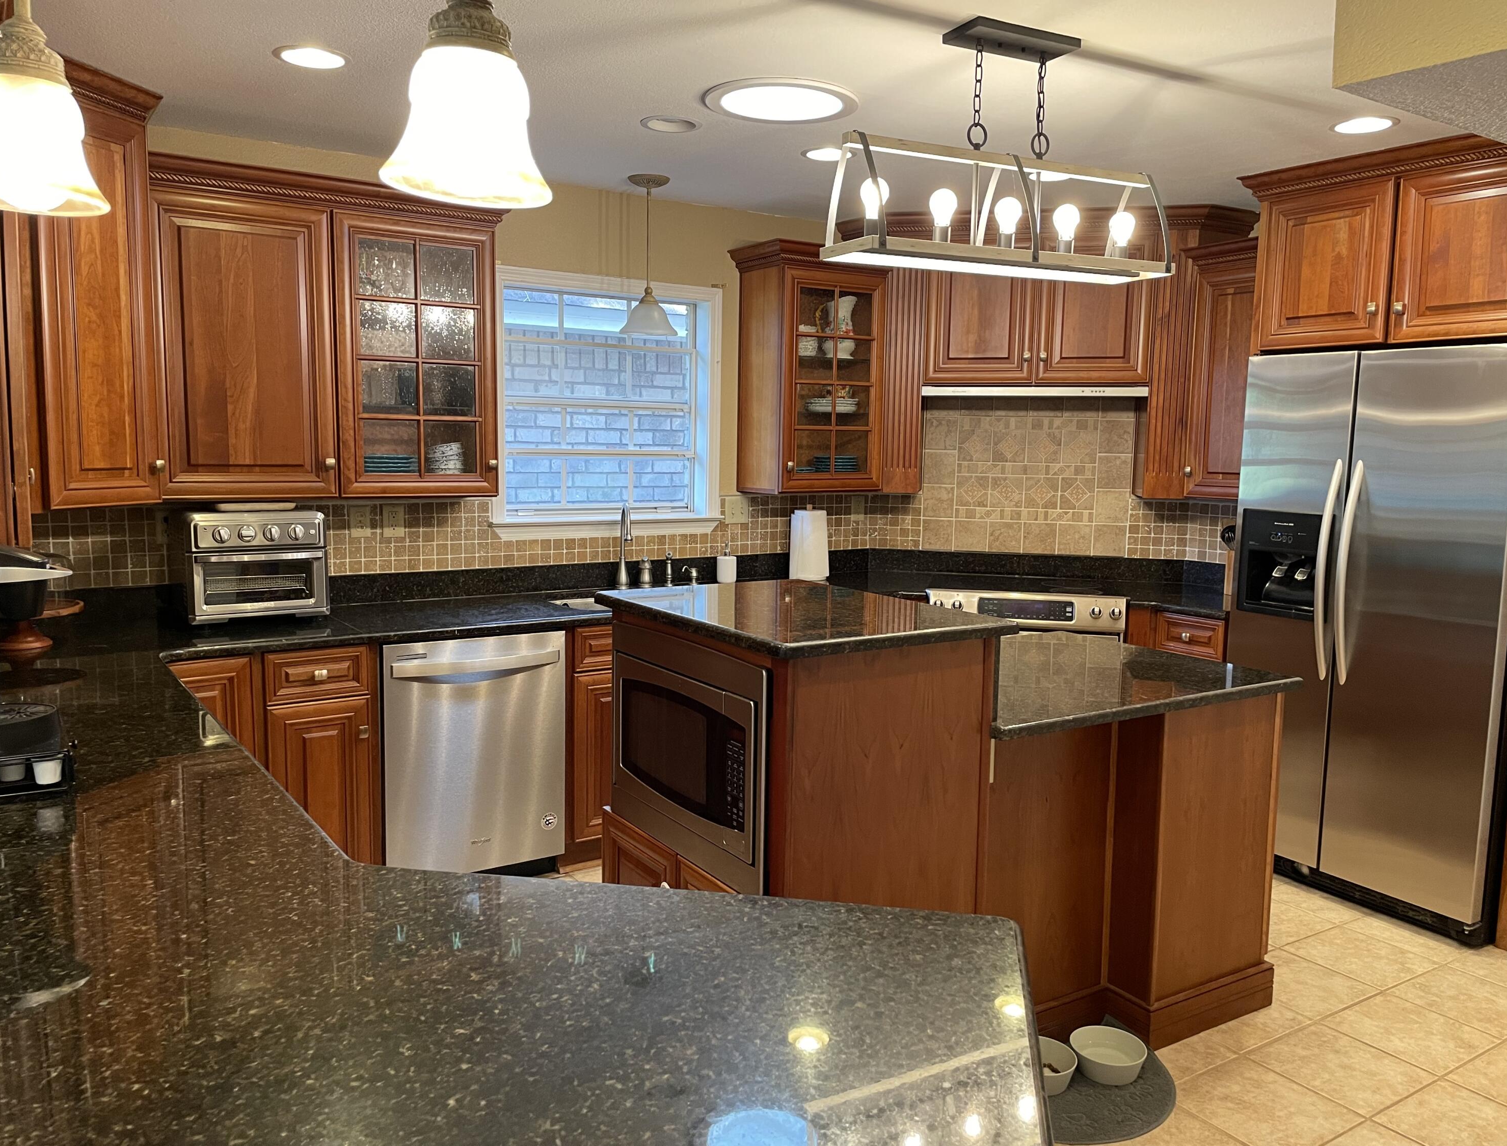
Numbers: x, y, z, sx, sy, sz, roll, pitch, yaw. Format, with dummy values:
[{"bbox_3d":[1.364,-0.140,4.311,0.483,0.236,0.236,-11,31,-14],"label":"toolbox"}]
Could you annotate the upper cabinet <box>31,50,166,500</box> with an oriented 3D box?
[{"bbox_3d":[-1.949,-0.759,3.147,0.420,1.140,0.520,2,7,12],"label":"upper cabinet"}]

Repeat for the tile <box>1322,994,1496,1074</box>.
[{"bbox_3d":[1.742,1.222,3.044,0.326,0.012,0.324,-3,8,-33],"label":"tile"}]

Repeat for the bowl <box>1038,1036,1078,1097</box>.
[{"bbox_3d":[0.678,1.172,2.715,0.178,0.065,0.178,1,6,0],"label":"bowl"}]

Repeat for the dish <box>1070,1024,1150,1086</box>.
[{"bbox_3d":[0.853,1.169,2.764,0.180,0.065,0.180,1,6,0],"label":"dish"}]

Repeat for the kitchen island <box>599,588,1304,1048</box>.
[{"bbox_3d":[0.510,0.611,3.118,1.585,1.095,1.070,-3,8,-32],"label":"kitchen island"}]

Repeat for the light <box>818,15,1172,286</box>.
[{"bbox_3d":[0.597,-0.983,2.691,0.842,0.523,0.233,-2,7,-24],"label":"light"}]

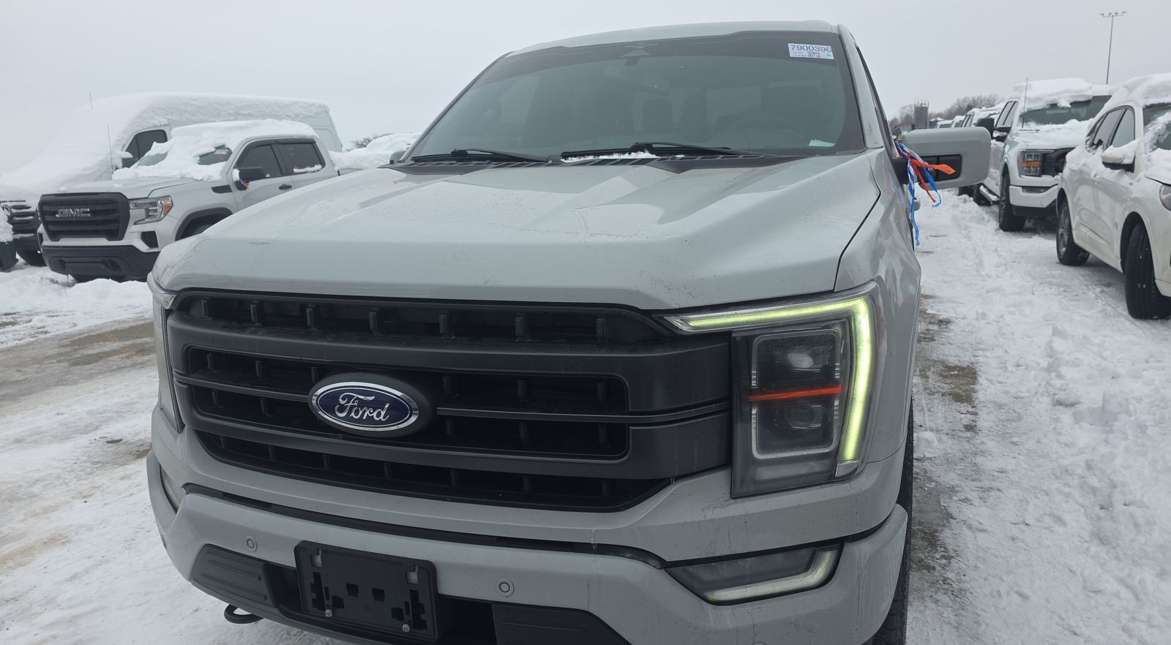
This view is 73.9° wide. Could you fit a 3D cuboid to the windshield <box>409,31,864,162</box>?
[{"bbox_3d":[0.167,-0.850,2.909,1.666,0.172,1.030,3,44,21],"label":"windshield"}]

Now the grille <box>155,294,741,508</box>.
[{"bbox_3d":[-0.389,0.146,1.543,1.333,0.384,0.192,3,13,21],"label":"grille"}]

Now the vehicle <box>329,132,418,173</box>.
[{"bbox_3d":[-4.116,-3.249,18.000,2.000,1.950,5.400,1,12,12],"label":"vehicle"}]

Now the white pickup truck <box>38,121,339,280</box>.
[{"bbox_3d":[-4.984,-1.791,11.398,2.060,2.000,5.870,1,12,12],"label":"white pickup truck"}]

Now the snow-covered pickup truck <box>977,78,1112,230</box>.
[{"bbox_3d":[7.677,-2.663,12.619,2.050,2.030,5.890,3,13,21],"label":"snow-covered pickup truck"}]

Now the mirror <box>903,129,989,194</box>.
[{"bbox_3d":[1.202,-0.541,2.595,0.273,0.207,0.202,3,13,21],"label":"mirror"}]

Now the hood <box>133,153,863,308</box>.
[{"bbox_3d":[-0.180,-0.293,2.049,1.737,0.258,1.343,3,13,21],"label":"hood"}]

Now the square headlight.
[{"bbox_3d":[0.360,0.120,1.465,0.360,0.395,0.280,0,12,9],"label":"square headlight"}]

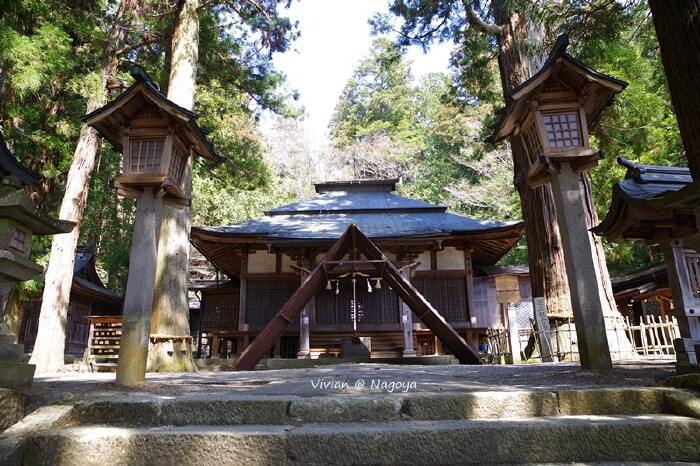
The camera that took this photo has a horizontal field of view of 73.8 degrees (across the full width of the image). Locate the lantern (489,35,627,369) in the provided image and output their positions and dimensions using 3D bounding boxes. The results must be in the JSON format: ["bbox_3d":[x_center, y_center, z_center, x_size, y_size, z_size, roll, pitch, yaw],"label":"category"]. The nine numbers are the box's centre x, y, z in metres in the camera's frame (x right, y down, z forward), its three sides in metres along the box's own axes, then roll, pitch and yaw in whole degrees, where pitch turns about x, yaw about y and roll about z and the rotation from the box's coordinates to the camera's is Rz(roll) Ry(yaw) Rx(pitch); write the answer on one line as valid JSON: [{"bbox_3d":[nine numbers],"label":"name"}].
[{"bbox_3d":[2.361,-0.326,4.996,1.230,3.400,1.050,-3,-15,3],"label":"lantern"}]

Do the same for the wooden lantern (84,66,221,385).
[{"bbox_3d":[-2.262,-0.108,5.215,1.230,3.340,1.050,-1,-15,0],"label":"wooden lantern"}]

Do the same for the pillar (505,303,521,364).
[{"bbox_3d":[3.364,2.040,9.481,0.190,1.240,0.190,-1,-15,0],"label":"pillar"}]

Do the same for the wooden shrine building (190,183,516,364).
[{"bbox_3d":[0.268,1.101,18.132,10.800,7.450,9.600,-1,-15,0],"label":"wooden shrine building"}]

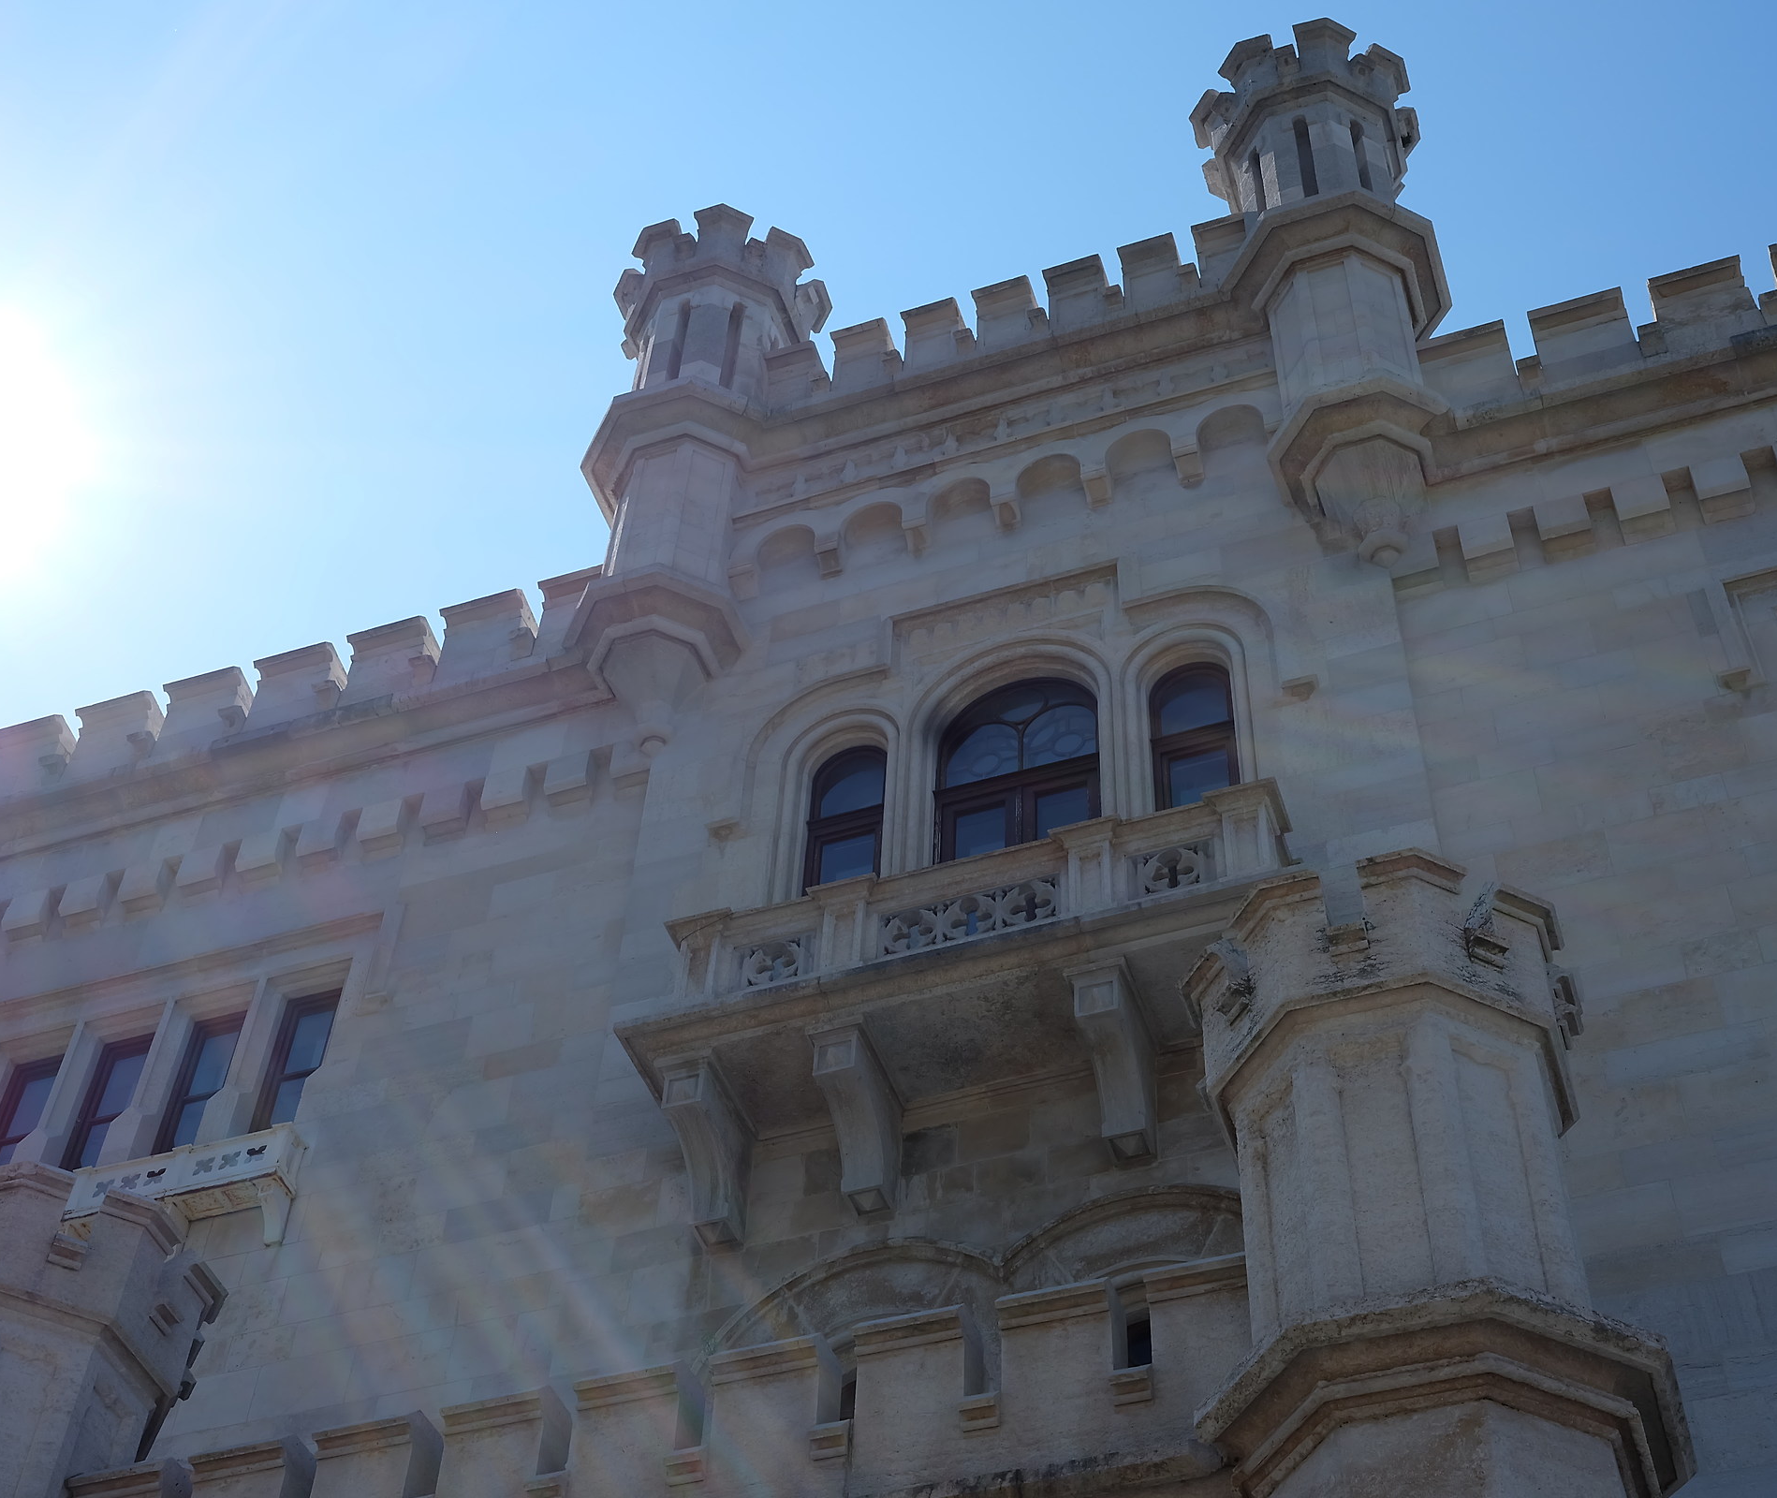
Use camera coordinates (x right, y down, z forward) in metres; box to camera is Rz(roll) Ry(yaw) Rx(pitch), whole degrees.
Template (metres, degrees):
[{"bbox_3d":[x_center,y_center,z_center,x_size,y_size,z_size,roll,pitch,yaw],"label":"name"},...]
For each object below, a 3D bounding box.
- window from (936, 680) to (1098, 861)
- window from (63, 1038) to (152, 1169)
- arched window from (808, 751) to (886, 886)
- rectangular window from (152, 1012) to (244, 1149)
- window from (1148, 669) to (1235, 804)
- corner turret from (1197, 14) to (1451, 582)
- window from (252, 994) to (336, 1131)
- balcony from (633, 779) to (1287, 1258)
[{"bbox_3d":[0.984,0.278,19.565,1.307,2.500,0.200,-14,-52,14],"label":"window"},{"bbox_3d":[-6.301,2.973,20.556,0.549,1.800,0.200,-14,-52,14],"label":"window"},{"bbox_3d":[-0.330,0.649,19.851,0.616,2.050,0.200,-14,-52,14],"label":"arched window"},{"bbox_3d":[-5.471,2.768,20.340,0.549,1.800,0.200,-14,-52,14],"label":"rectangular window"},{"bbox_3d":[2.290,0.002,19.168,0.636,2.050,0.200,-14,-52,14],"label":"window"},{"bbox_3d":[3.939,-3.736,22.173,2.064,7.248,2.064,-14,-52,14],"label":"corner turret"},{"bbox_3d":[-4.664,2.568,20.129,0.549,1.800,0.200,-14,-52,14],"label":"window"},{"bbox_3d":[0.578,1.697,16.660,4.644,2.143,1.248,-14,-52,14],"label":"balcony"}]

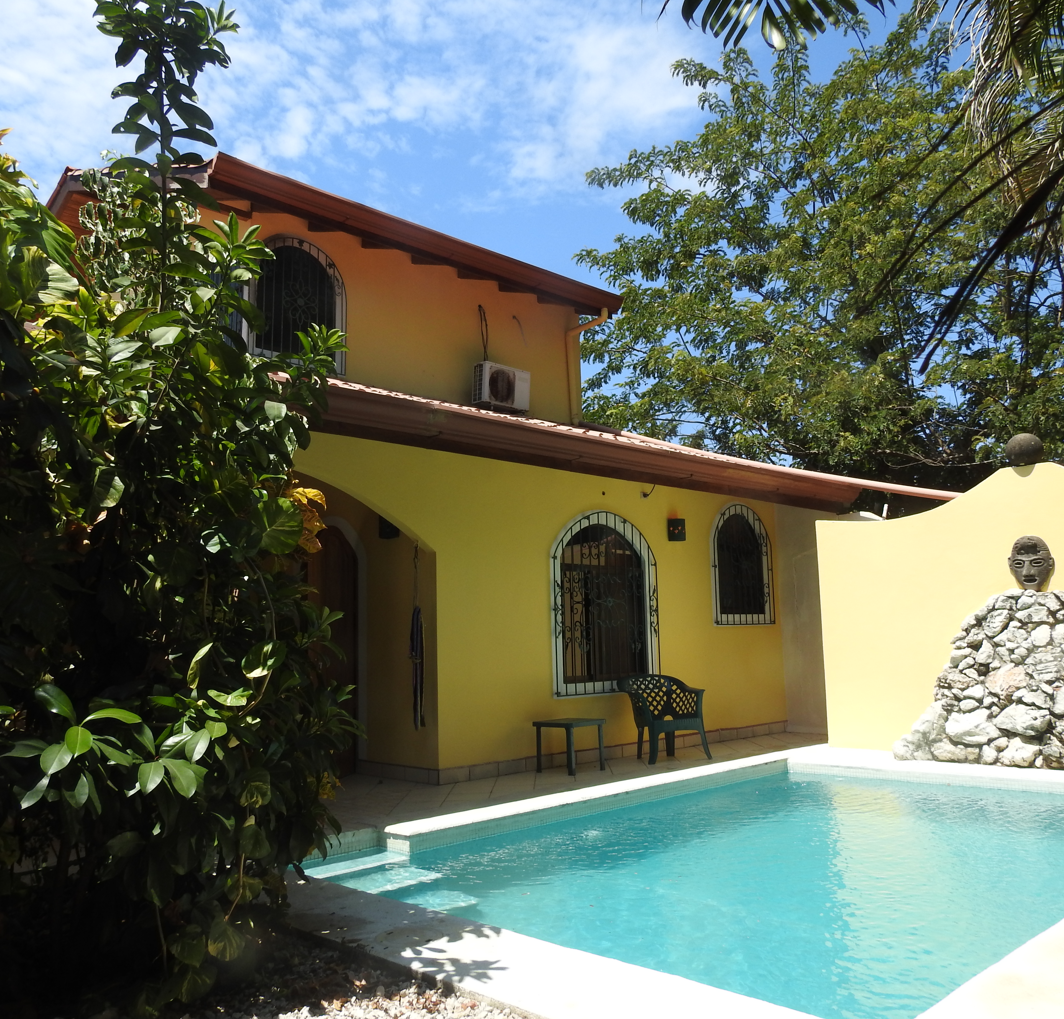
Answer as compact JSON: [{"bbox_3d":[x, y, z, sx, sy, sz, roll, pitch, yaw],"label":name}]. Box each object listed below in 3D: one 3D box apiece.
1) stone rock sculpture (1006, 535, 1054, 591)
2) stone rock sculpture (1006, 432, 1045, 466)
[{"bbox_3d":[4.412,0.474,8.330,0.160,0.480,0.370,6,-11,-43],"label":"stone rock sculpture"},{"bbox_3d":[4.486,-0.541,8.571,0.355,0.345,0.355,6,-11,-43],"label":"stone rock sculpture"}]

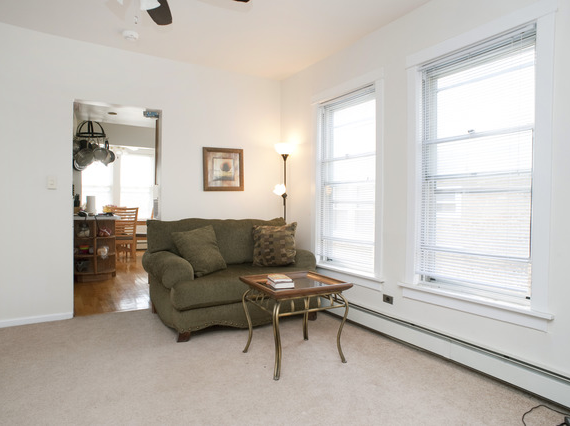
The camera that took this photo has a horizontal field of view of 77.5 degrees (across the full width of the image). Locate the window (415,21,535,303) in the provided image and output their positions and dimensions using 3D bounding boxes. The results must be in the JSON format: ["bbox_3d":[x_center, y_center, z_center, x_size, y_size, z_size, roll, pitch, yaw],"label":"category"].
[{"bbox_3d":[1.258,-0.285,2.436,0.100,1.644,0.812,-1,2,-32],"label":"window"}]

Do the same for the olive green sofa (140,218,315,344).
[{"bbox_3d":[-0.482,0.527,3.437,1.610,0.930,0.940,-1,2,-27],"label":"olive green sofa"}]

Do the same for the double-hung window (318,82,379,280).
[{"bbox_3d":[0.597,-0.323,3.464,0.045,1.644,0.802,-1,2,-32],"label":"double-hung window"}]

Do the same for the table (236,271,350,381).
[{"bbox_3d":[0.062,0.748,2.503,0.575,0.540,0.575,-1,2,-27],"label":"table"}]

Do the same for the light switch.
[{"bbox_3d":[-2.128,-0.281,3.252,0.071,0.115,0.012,-1,2,-29],"label":"light switch"}]

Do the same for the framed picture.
[{"bbox_3d":[-0.694,-0.492,4.032,0.484,0.489,0.027,-1,2,-29],"label":"framed picture"}]

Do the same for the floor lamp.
[{"bbox_3d":[-0.008,0.078,4.138,0.260,1.790,0.250,0,2,-18],"label":"floor lamp"}]

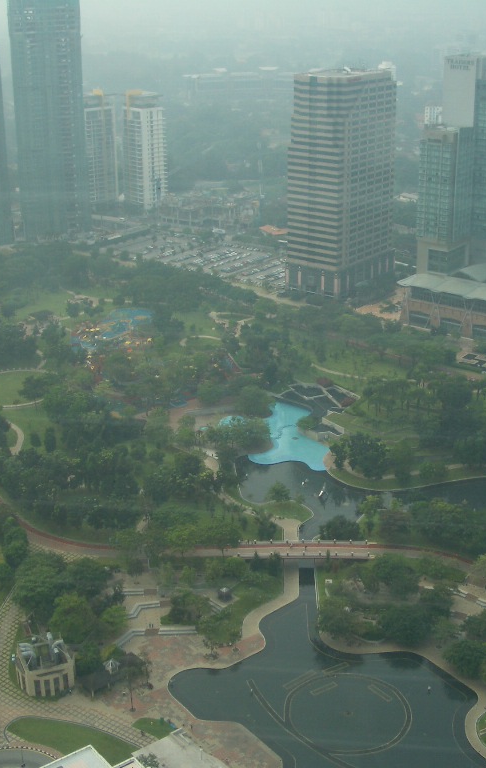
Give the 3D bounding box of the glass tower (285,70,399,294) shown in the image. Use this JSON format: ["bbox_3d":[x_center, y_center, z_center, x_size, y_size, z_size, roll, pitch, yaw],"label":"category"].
[{"bbox_3d":[57.030,-119.050,606.960,38.500,125.000,56.000,15,26,34],"label":"glass tower"}]

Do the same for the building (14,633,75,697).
[{"bbox_3d":[-51.670,72.610,270.120,12.500,9.200,13.200,-9,23,-20],"label":"building"}]

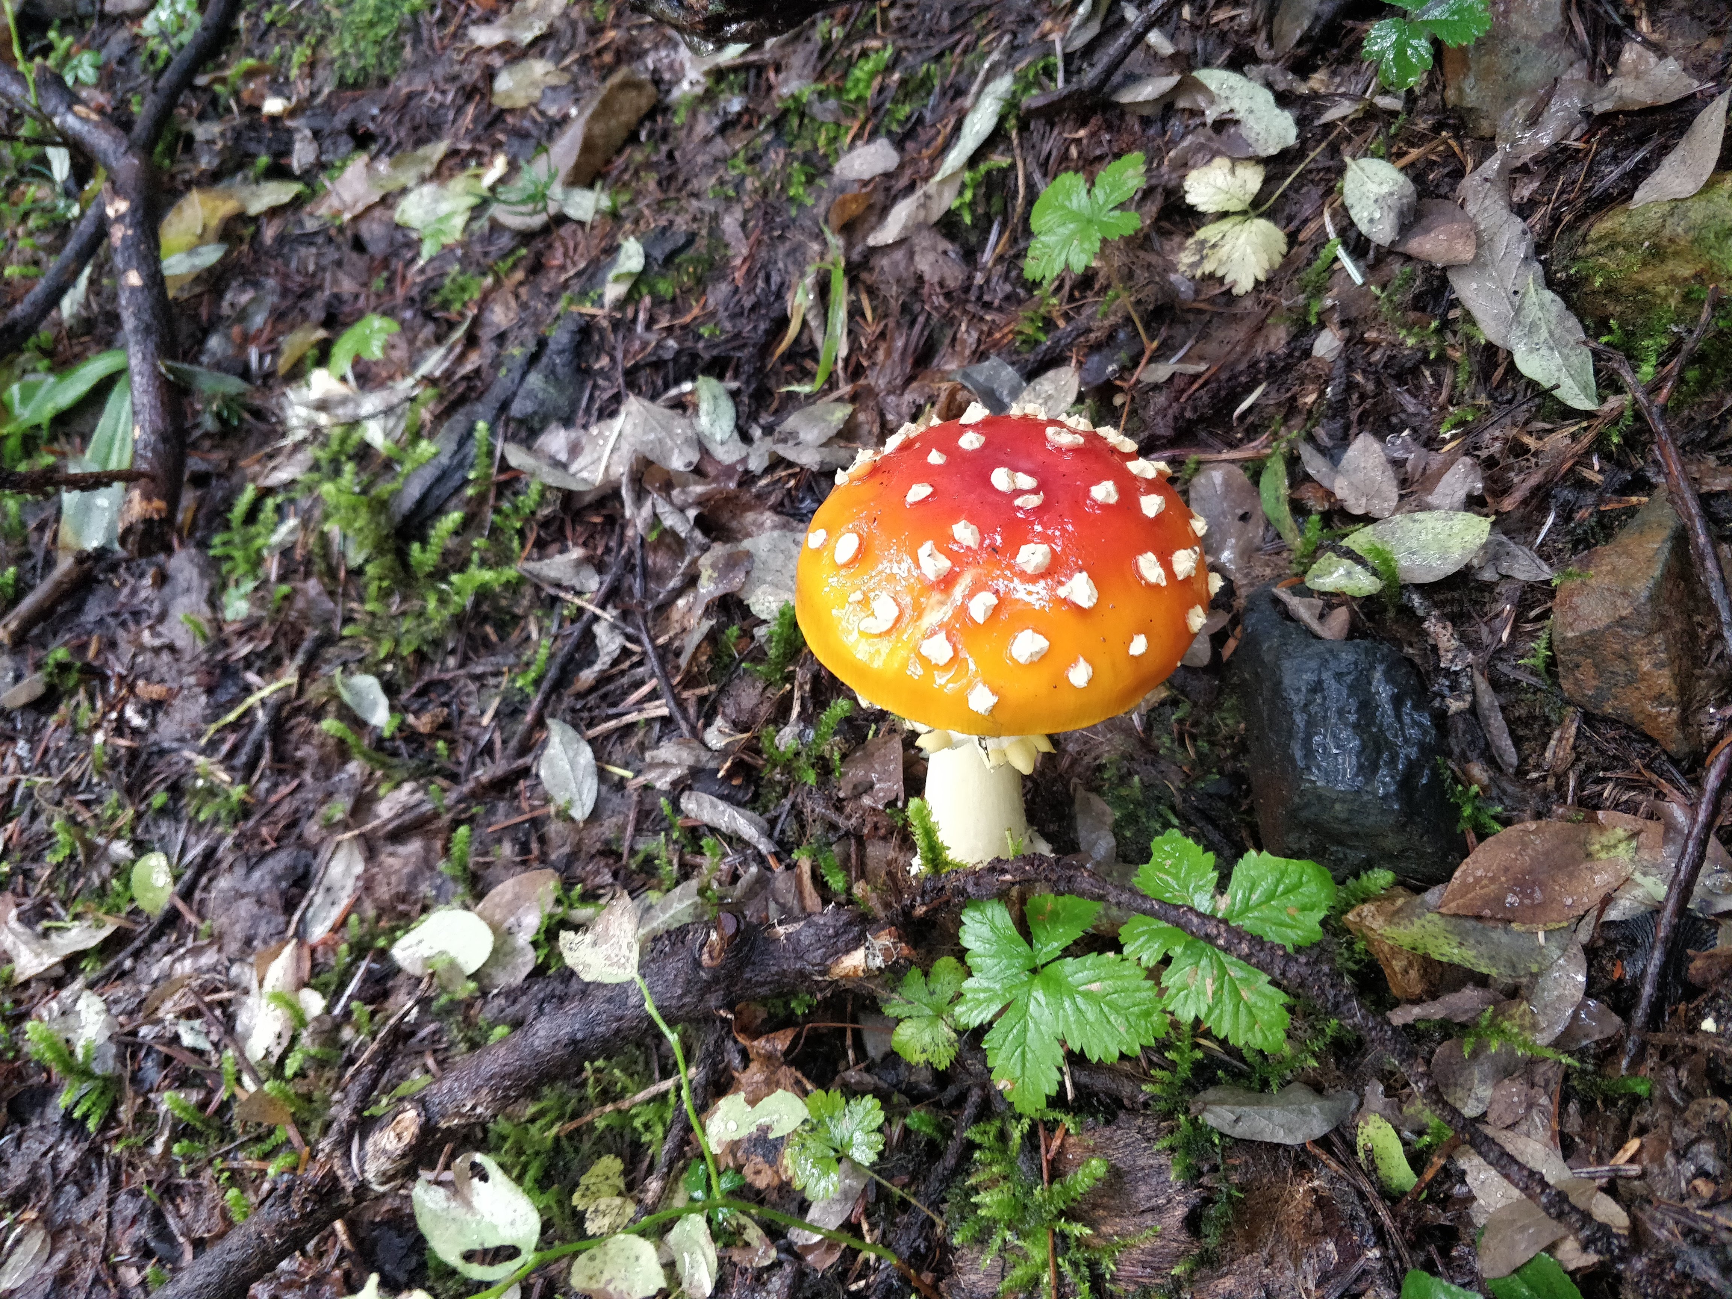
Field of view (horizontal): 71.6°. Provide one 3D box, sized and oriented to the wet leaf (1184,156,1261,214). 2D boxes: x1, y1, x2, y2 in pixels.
[{"bbox_3d":[0.189,-0.244,0.636,0.042,0.010,0.043,-33,63,-20],"label":"wet leaf"}]

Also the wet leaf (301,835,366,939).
[{"bbox_3d":[-0.193,0.086,0.431,0.011,0.009,0.036,5,57,3],"label":"wet leaf"}]

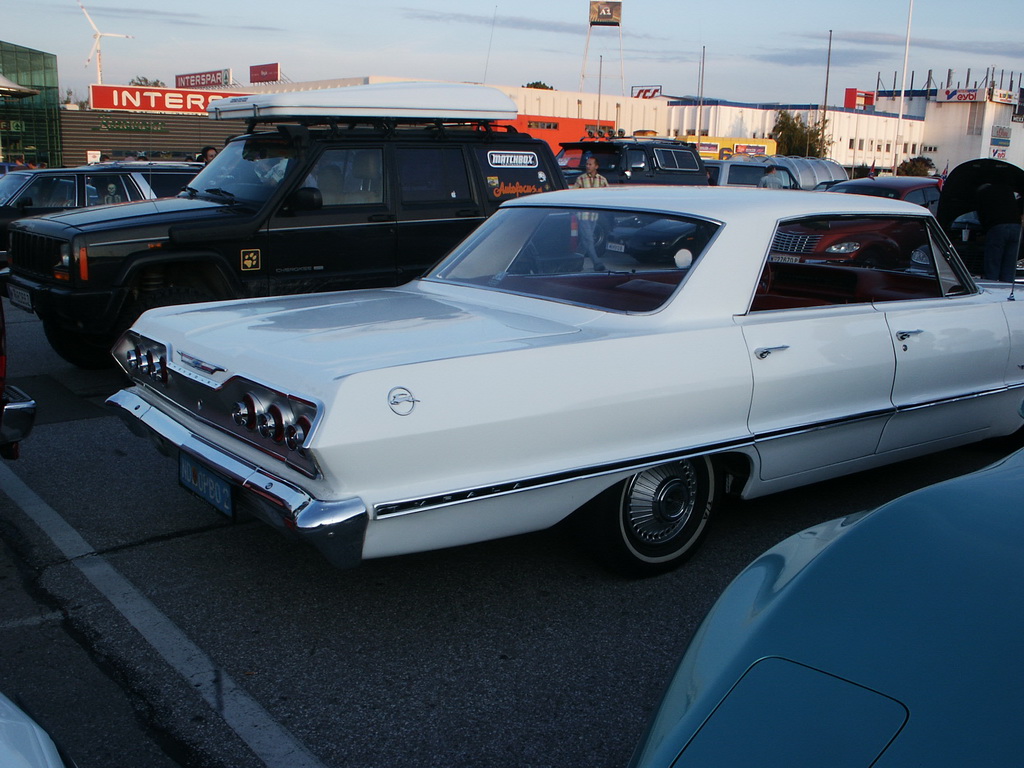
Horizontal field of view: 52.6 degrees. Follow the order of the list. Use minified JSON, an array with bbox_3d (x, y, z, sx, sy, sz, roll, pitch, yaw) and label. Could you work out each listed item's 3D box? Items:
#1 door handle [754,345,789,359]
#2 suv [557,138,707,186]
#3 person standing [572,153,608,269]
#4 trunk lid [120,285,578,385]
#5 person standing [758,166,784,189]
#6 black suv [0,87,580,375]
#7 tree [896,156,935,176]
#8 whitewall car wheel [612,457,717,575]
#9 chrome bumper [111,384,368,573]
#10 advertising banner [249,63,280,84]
[{"bbox_3d":[0.990,-0.123,3.901,0.205,0.045,0.050,-8,15,-37],"label":"door handle"},{"bbox_3d":[2.065,-4.193,22.305,4.600,2.020,1.970,-10,16,-42],"label":"suv"},{"bbox_3d":[1.168,-2.631,15.793,0.530,1.700,0.450,-1,12,-8],"label":"person standing"},{"bbox_3d":[-0.623,-0.171,3.877,1.210,0.230,1.430,-8,15,-37],"label":"trunk lid"},{"bbox_3d":[5.253,-3.665,21.177,0.520,1.640,0.350,6,13,20],"label":"person standing"},{"bbox_3d":[-1.536,-1.219,7.856,4.300,2.100,1.850,-10,17,-43],"label":"black suv"},{"bbox_3d":[30.447,-15.806,78.290,2.900,2.730,2.900,1,12,0],"label":"tree"},{"bbox_3d":[0.507,0.404,3.892,0.660,0.660,0.200,-8,15,-37],"label":"whitewall car wheel"},{"bbox_3d":[-1.077,0.287,3.627,0.260,0.250,1.970,-8,15,-37],"label":"chrome bumper"},{"bbox_3d":[-26.394,-33.179,110.641,0.300,2.000,6.500,-9,16,-41],"label":"advertising banner"}]

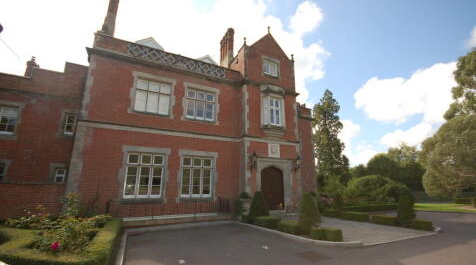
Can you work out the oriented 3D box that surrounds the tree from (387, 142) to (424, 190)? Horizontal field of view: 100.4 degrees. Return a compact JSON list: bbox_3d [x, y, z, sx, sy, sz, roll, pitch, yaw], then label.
[{"bbox_3d":[28.053,5.527,33.496,6.200,7.650,6.000,-10,-16,39],"label":"tree"}]

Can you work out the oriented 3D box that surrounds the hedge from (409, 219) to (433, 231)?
[{"bbox_3d":[7.096,3.537,7.642,0.450,0.330,0.620,12,-17,-43],"label":"hedge"}]

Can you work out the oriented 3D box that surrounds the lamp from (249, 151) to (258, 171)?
[{"bbox_3d":[1.016,1.802,12.672,0.420,1.220,0.620,7,-14,-26],"label":"lamp"}]

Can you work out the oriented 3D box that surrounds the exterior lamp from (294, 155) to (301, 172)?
[{"bbox_3d":[3.784,2.005,12.572,0.280,1.170,0.450,6,-14,-26],"label":"exterior lamp"}]

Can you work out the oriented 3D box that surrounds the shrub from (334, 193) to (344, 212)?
[{"bbox_3d":[5.988,4.352,11.885,0.580,1.420,0.580,7,-14,-26],"label":"shrub"}]

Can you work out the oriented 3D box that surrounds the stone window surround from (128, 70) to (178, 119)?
[{"bbox_3d":[-4.397,-1.903,10.378,2.220,2.180,0.250,6,-14,-26],"label":"stone window surround"}]

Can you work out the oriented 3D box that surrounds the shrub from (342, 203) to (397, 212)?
[{"bbox_3d":[7.503,4.349,11.410,4.040,0.400,0.550,3,-13,-14],"label":"shrub"}]

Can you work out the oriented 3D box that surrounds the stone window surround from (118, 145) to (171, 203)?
[{"bbox_3d":[-4.156,1.888,8.939,2.000,2.430,0.250,7,-14,-26],"label":"stone window surround"}]

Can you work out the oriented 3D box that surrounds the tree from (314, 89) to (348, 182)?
[{"bbox_3d":[12.283,0.949,26.724,4.555,14.044,4.555,-5,-14,24],"label":"tree"}]

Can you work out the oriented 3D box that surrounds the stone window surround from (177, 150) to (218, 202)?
[{"bbox_3d":[-2.007,2.150,9.985,2.030,2.430,0.250,7,-14,-26],"label":"stone window surround"}]

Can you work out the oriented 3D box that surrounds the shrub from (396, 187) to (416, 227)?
[{"bbox_3d":[7.548,3.417,9.078,0.720,1.620,0.720,7,-14,-26],"label":"shrub"}]

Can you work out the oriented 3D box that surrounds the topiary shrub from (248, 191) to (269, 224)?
[{"bbox_3d":[1.100,4.043,10.837,1.050,1.630,1.050,1,-13,0],"label":"topiary shrub"}]

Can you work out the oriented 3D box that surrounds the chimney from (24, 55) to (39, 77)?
[{"bbox_3d":[-14.095,-4.468,13.608,0.520,1.600,0.550,7,-14,-26],"label":"chimney"}]

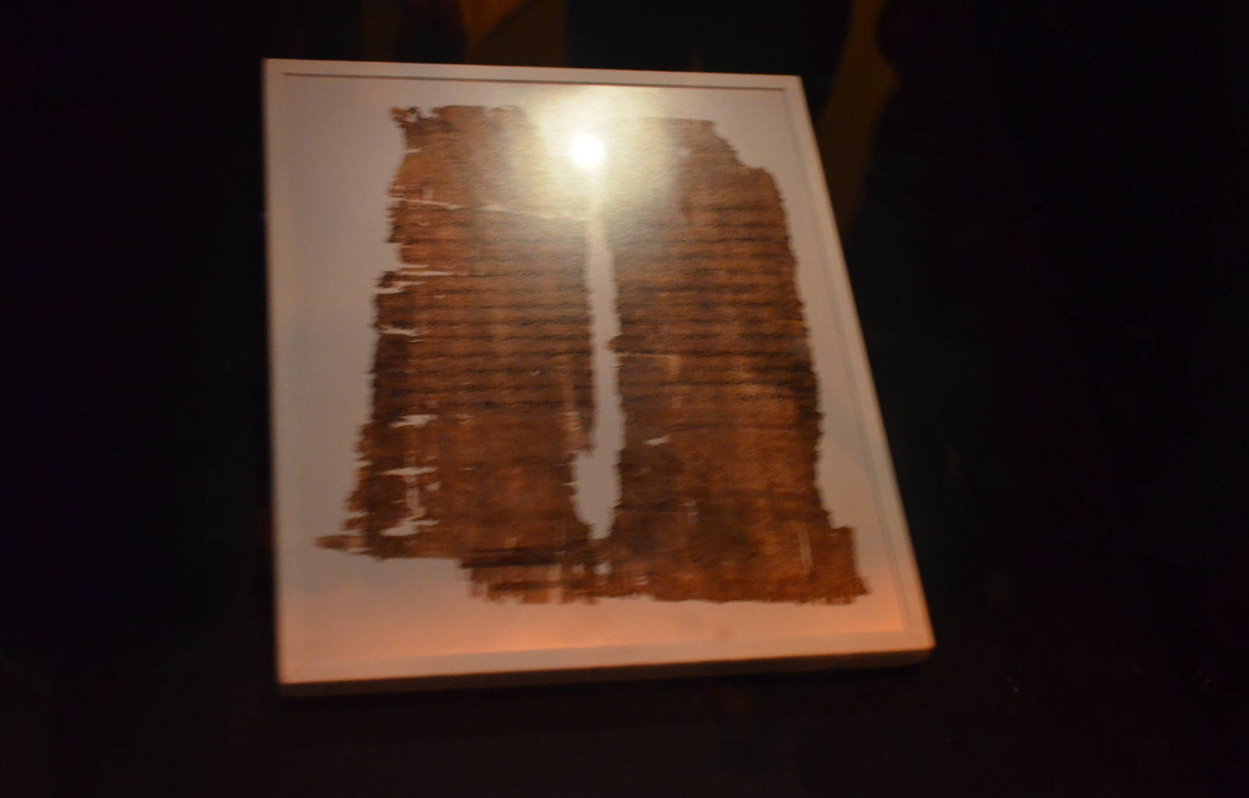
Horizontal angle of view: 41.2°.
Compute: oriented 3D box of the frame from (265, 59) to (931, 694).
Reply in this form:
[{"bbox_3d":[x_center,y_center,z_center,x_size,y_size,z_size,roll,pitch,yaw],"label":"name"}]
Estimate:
[{"bbox_3d":[-0.020,-0.022,0.665,0.238,0.013,0.279,-1,60,-13],"label":"frame"}]

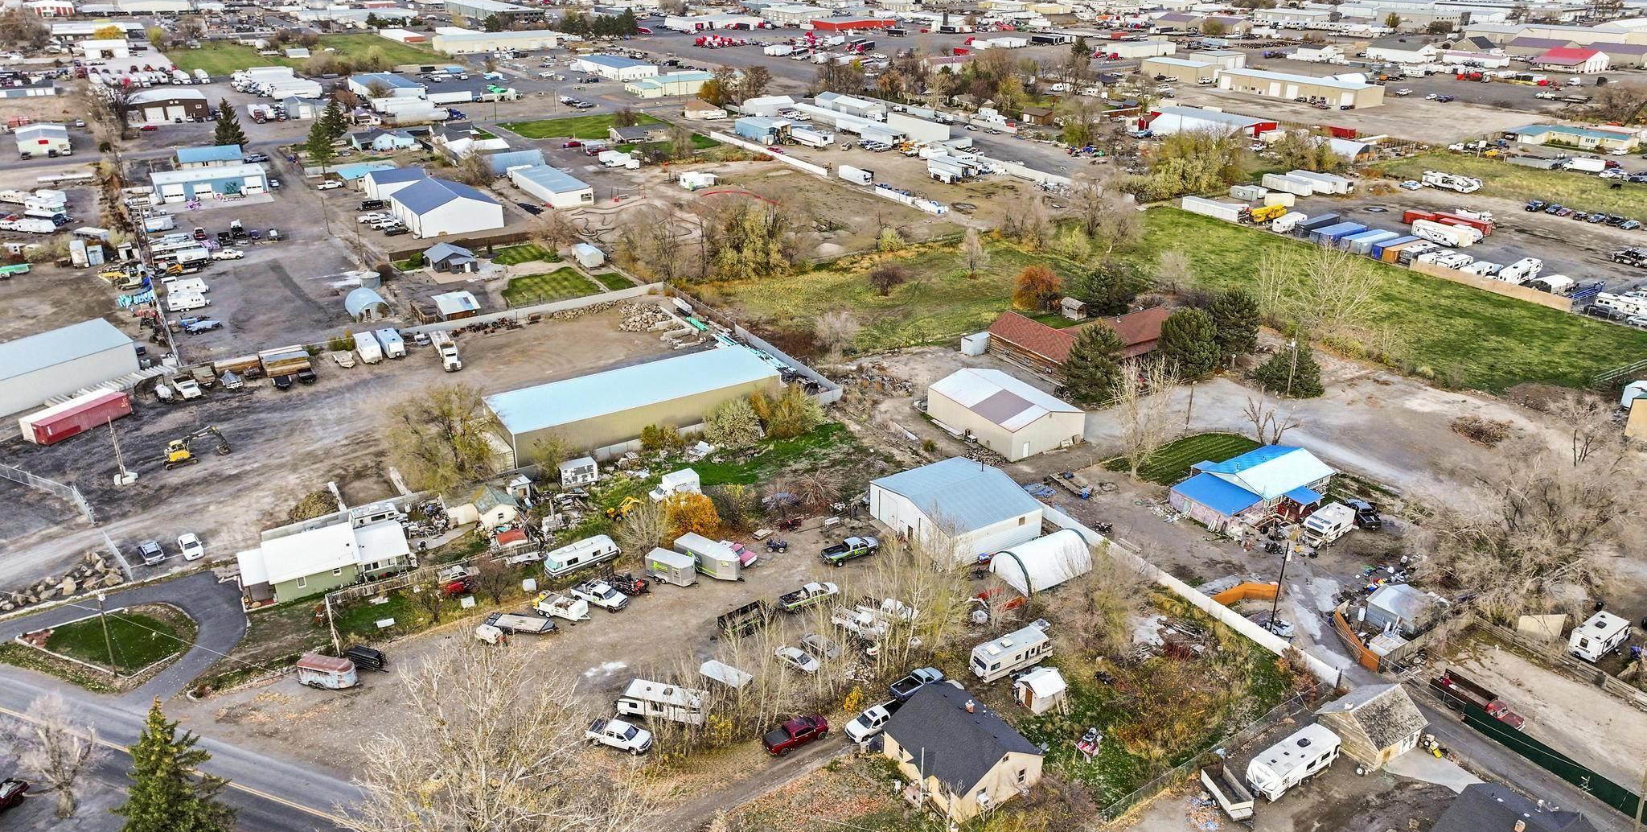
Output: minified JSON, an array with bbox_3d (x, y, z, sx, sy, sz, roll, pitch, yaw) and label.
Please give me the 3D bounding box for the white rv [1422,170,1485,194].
[{"bbox_3d":[161.900,-59.898,294.508,2.500,3.600,12.700,-16,28,-31],"label":"white rv"}]

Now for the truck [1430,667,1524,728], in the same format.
[{"bbox_3d":[57.670,25.340,100.380,2.300,2.050,7.300,-14,28,-30],"label":"truck"}]

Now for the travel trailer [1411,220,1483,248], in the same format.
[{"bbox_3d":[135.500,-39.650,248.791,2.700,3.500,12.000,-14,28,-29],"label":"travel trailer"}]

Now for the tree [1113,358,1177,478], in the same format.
[{"bbox_3d":[39.940,0.450,139.490,8.000,15.700,7.800,6,24,13],"label":"tree"}]

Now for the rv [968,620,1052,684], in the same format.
[{"bbox_3d":[17.780,22.695,108.259,7.550,3.000,2.500,-14,27,-29],"label":"rv"}]

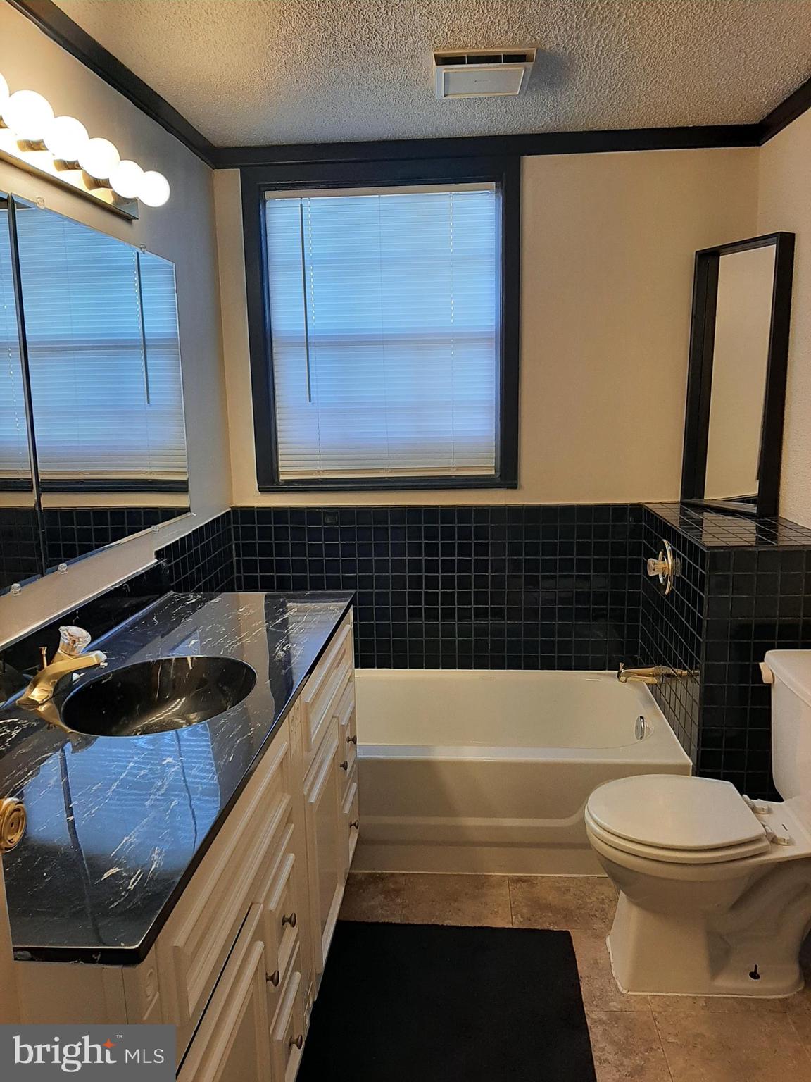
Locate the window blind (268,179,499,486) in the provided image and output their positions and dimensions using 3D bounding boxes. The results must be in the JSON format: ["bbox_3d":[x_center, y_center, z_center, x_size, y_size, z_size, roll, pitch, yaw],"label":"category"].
[{"bbox_3d":[-0.081,-0.733,2.919,0.807,1.008,0.035,0,11,5],"label":"window blind"}]

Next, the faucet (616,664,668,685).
[{"bbox_3d":[0.766,0.429,2.657,0.147,0.070,0.056,0,11,5],"label":"faucet"}]

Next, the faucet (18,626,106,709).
[{"bbox_3d":[-0.675,0.235,1.633,0.155,0.136,0.150,0,11,5],"label":"faucet"}]

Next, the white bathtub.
[{"bbox_3d":[0.087,0.739,2.762,1.522,0.367,0.767,0,11,5],"label":"white bathtub"}]

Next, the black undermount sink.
[{"bbox_3d":[-0.490,0.370,1.642,0.362,0.145,0.440,0,11,5],"label":"black undermount sink"}]

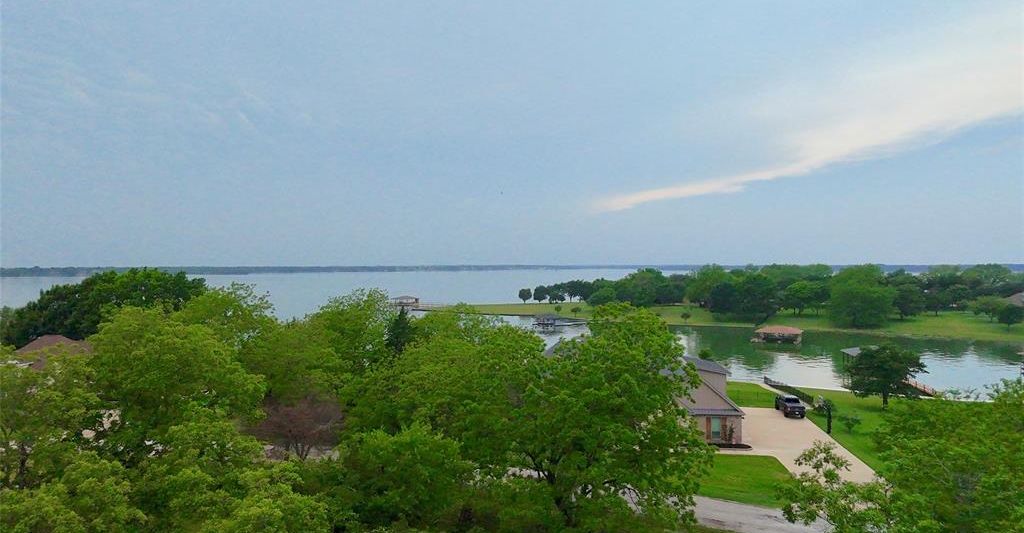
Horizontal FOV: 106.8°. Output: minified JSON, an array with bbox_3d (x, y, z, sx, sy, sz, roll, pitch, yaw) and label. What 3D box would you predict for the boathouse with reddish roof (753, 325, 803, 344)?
[{"bbox_3d":[63.500,15.900,90.500,10.000,3.900,7.500,0,0,11],"label":"boathouse with reddish roof"}]

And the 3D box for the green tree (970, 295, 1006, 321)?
[{"bbox_3d":[153.640,13.750,123.000,7.670,9.380,7.670,0,0,0],"label":"green tree"}]

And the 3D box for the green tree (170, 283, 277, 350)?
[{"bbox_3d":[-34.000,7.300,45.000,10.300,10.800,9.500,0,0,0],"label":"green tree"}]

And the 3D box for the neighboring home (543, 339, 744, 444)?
[{"bbox_3d":[12.000,11.600,40.000,18.500,7.900,14.500,0,0,5],"label":"neighboring home"}]

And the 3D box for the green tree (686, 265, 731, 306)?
[{"bbox_3d":[76.500,7.400,148.000,15.000,16.200,14.000,0,0,0],"label":"green tree"}]

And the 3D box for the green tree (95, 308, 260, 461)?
[{"bbox_3d":[-27.590,10.250,32.300,11.000,13.700,11.000,0,0,0],"label":"green tree"}]

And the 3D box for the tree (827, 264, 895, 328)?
[{"bbox_3d":[96.600,8.300,105.000,13.000,16.400,12.500,0,0,0],"label":"tree"}]

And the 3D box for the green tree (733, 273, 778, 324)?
[{"bbox_3d":[83.020,10.580,130.000,13.230,17.050,13.230,0,0,0],"label":"green tree"}]

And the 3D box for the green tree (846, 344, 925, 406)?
[{"bbox_3d":[48.840,14.400,50.000,7.310,8.280,7.310,0,0,0],"label":"green tree"}]

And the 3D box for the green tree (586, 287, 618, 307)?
[{"bbox_3d":[41.830,14.080,178.000,13.660,9.440,13.660,0,0,0],"label":"green tree"}]

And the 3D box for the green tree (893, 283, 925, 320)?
[{"bbox_3d":[118.000,10.400,113.000,8.000,11.200,7.500,0,0,0],"label":"green tree"}]

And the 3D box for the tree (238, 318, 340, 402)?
[{"bbox_3d":[-23.400,10.200,40.000,9.600,9.400,9.000,0,0,0],"label":"tree"}]

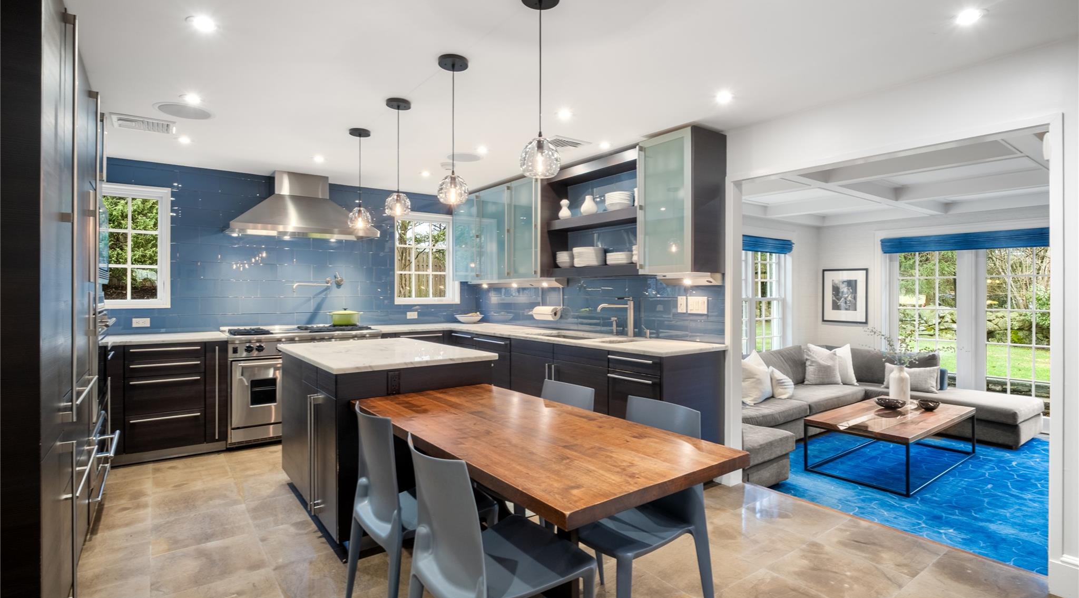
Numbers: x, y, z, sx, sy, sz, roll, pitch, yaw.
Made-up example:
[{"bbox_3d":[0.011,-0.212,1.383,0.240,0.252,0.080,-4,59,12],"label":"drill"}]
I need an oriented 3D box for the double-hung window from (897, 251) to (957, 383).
[{"bbox_3d":[5.033,0.258,6.637,0.121,1.918,0.672,0,0,-37],"label":"double-hung window"}]

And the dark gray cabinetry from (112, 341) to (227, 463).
[{"bbox_3d":[-2.939,0.773,4.060,0.698,0.896,0.607,0,0,-37],"label":"dark gray cabinetry"}]

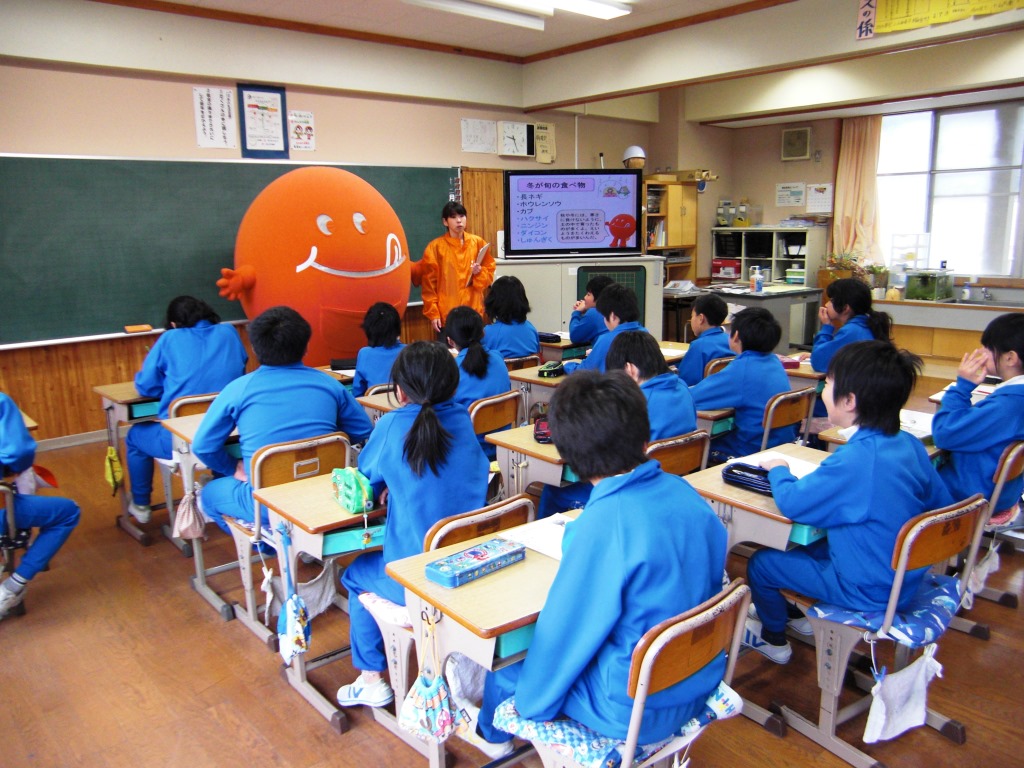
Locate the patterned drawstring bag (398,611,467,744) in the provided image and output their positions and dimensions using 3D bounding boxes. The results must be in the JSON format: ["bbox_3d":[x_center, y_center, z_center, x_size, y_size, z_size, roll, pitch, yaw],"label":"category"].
[{"bbox_3d":[-0.184,0.635,1.784,0.080,0.290,0.170,-10,14,-37],"label":"patterned drawstring bag"}]

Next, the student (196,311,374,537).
[{"bbox_3d":[-0.845,0.269,2.922,0.560,1.100,0.620,-10,14,-37],"label":"student"}]

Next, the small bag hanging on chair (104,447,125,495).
[{"bbox_3d":[-1.788,0.382,3.724,0.057,0.217,0.145,-11,15,-40],"label":"small bag hanging on chair"}]

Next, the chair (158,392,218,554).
[{"bbox_3d":[-1.419,0.347,3.802,0.367,0.704,0.455,-10,14,-38],"label":"chair"}]

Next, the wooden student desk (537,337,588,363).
[{"bbox_3d":[0.417,0.017,5.418,0.621,0.639,0.429,-10,14,-38],"label":"wooden student desk"}]

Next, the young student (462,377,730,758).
[{"bbox_3d":[0.086,0.477,1.777,0.520,1.110,0.740,-10,14,-37],"label":"young student"}]

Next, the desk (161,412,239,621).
[{"bbox_3d":[-1.005,0.484,3.357,0.600,0.690,0.400,-10,14,-37],"label":"desk"}]

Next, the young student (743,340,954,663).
[{"bbox_3d":[0.932,0.398,2.435,0.503,1.108,0.644,-12,15,-43],"label":"young student"}]

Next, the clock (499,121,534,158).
[{"bbox_3d":[0.045,-2.350,7.986,0.420,0.310,0.080,-11,15,-41],"label":"clock"}]

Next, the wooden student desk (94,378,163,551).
[{"bbox_3d":[-1.518,0.330,3.814,0.600,0.655,0.420,-10,15,-40],"label":"wooden student desk"}]

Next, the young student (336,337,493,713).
[{"bbox_3d":[-0.289,0.426,2.414,0.443,1.128,0.604,-9,13,-33],"label":"young student"}]

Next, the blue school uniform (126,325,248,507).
[{"bbox_3d":[-1.541,0.164,4.073,0.604,0.876,0.584,-10,14,-37],"label":"blue school uniform"}]

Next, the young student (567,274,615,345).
[{"bbox_3d":[0.483,-0.164,5.267,0.642,1.050,0.393,9,15,42],"label":"young student"}]

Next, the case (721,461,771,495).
[{"bbox_3d":[0.720,0.278,2.413,0.086,0.047,0.210,-10,14,-38],"label":"case"}]

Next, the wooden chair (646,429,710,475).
[{"bbox_3d":[0.408,0.497,3.029,0.370,0.730,0.460,-10,14,-35],"label":"wooden chair"}]

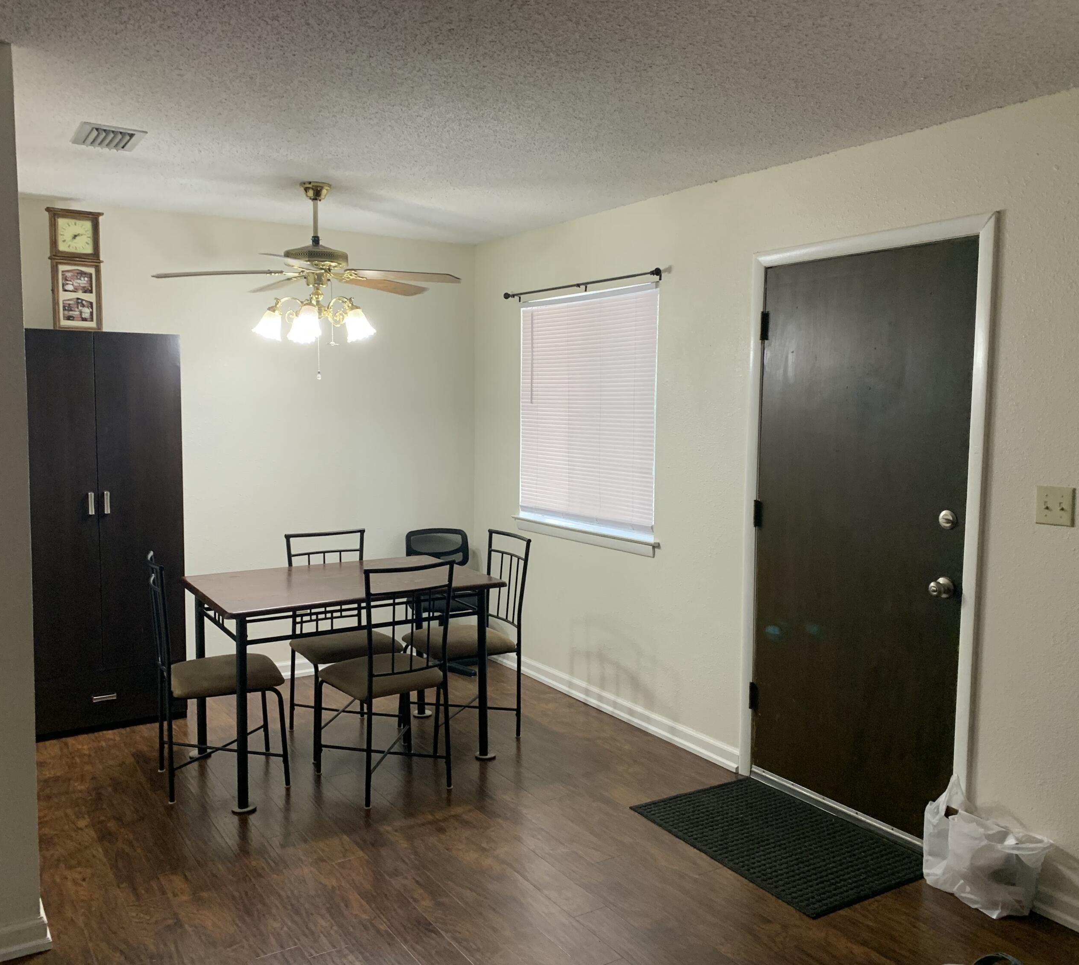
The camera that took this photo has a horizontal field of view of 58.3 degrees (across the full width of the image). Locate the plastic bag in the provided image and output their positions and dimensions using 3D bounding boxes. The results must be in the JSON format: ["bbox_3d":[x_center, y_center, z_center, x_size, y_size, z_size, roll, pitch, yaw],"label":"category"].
[{"bbox_3d":[1.374,1.132,3.006,0.180,0.345,0.365,-3,6,-33],"label":"plastic bag"}]

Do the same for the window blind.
[{"bbox_3d":[0.213,-0.370,4.884,0.040,1.155,1.180,-2,6,-33],"label":"window blind"}]

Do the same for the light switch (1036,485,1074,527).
[{"bbox_3d":[1.526,0.072,2.868,0.018,0.115,0.115,-3,6,-33],"label":"light switch"}]

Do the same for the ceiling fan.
[{"bbox_3d":[-0.951,-0.931,4.135,1.300,0.665,1.300,-3,6,-33],"label":"ceiling fan"}]

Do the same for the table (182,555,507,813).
[{"bbox_3d":[-0.835,0.800,4.147,1.170,0.766,0.820,-3,6,-33],"label":"table"}]

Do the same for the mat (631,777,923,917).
[{"bbox_3d":[0.853,1.261,3.455,0.605,0.012,0.915,-2,6,-33],"label":"mat"}]

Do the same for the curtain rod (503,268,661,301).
[{"bbox_3d":[0.182,-0.973,4.822,0.075,0.057,1.350,-2,6,-33],"label":"curtain rod"}]

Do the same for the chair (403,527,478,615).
[{"bbox_3d":[-0.557,0.673,5.479,0.500,0.800,0.530,1,5,6],"label":"chair"}]

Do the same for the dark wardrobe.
[{"bbox_3d":[-2.099,0.223,4.545,0.737,1.823,0.372,-2,6,-33],"label":"dark wardrobe"}]

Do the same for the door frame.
[{"bbox_3d":[1.136,0.191,3.522,0.080,2.139,1.027,-2,6,-33],"label":"door frame"}]

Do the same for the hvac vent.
[{"bbox_3d":[-1.533,-1.217,3.438,0.212,0.030,0.317,-2,6,-33],"label":"hvac vent"}]

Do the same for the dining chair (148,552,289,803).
[{"bbox_3d":[-1.299,0.743,3.882,0.505,0.912,0.435,-2,5,-28],"label":"dining chair"}]

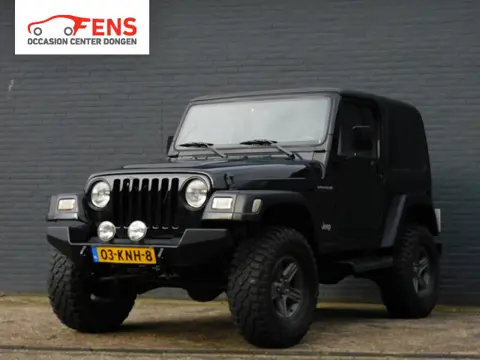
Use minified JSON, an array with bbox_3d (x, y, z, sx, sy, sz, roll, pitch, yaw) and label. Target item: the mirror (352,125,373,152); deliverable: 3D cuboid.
[{"bbox_3d":[0.940,-0.318,8.526,0.170,0.185,0.090,-1,-2,31],"label":"mirror"}]

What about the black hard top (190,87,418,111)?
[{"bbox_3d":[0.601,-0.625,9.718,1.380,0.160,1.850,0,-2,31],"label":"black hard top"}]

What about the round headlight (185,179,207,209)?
[{"bbox_3d":[-0.276,0.099,7.495,0.190,0.190,0.100,0,-2,31],"label":"round headlight"}]

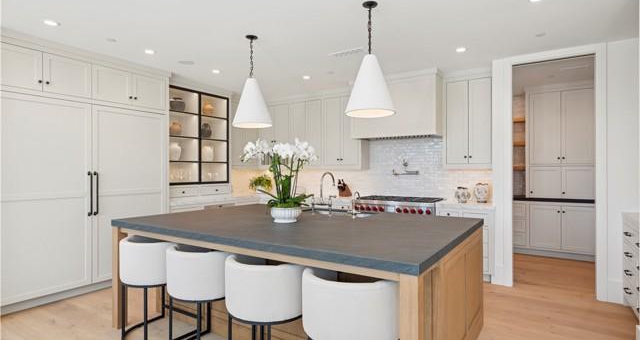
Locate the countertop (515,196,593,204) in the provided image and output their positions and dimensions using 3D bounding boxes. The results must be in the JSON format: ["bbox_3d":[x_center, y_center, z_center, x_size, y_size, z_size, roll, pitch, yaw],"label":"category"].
[{"bbox_3d":[3.689,0.453,5.820,1.321,0.046,0.614,0,0,33],"label":"countertop"}]

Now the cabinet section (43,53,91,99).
[{"bbox_3d":[-2.836,-0.982,3.871,0.420,0.409,0.452,0,0,33],"label":"cabinet section"}]

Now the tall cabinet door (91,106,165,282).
[{"bbox_3d":[-2.336,0.279,4.384,0.050,2.008,0.902,0,0,33],"label":"tall cabinet door"}]

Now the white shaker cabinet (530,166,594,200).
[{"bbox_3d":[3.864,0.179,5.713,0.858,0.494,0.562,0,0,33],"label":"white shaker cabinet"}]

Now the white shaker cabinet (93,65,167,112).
[{"bbox_3d":[-2.562,-0.988,4.529,0.614,0.426,0.913,0,0,33],"label":"white shaker cabinet"}]

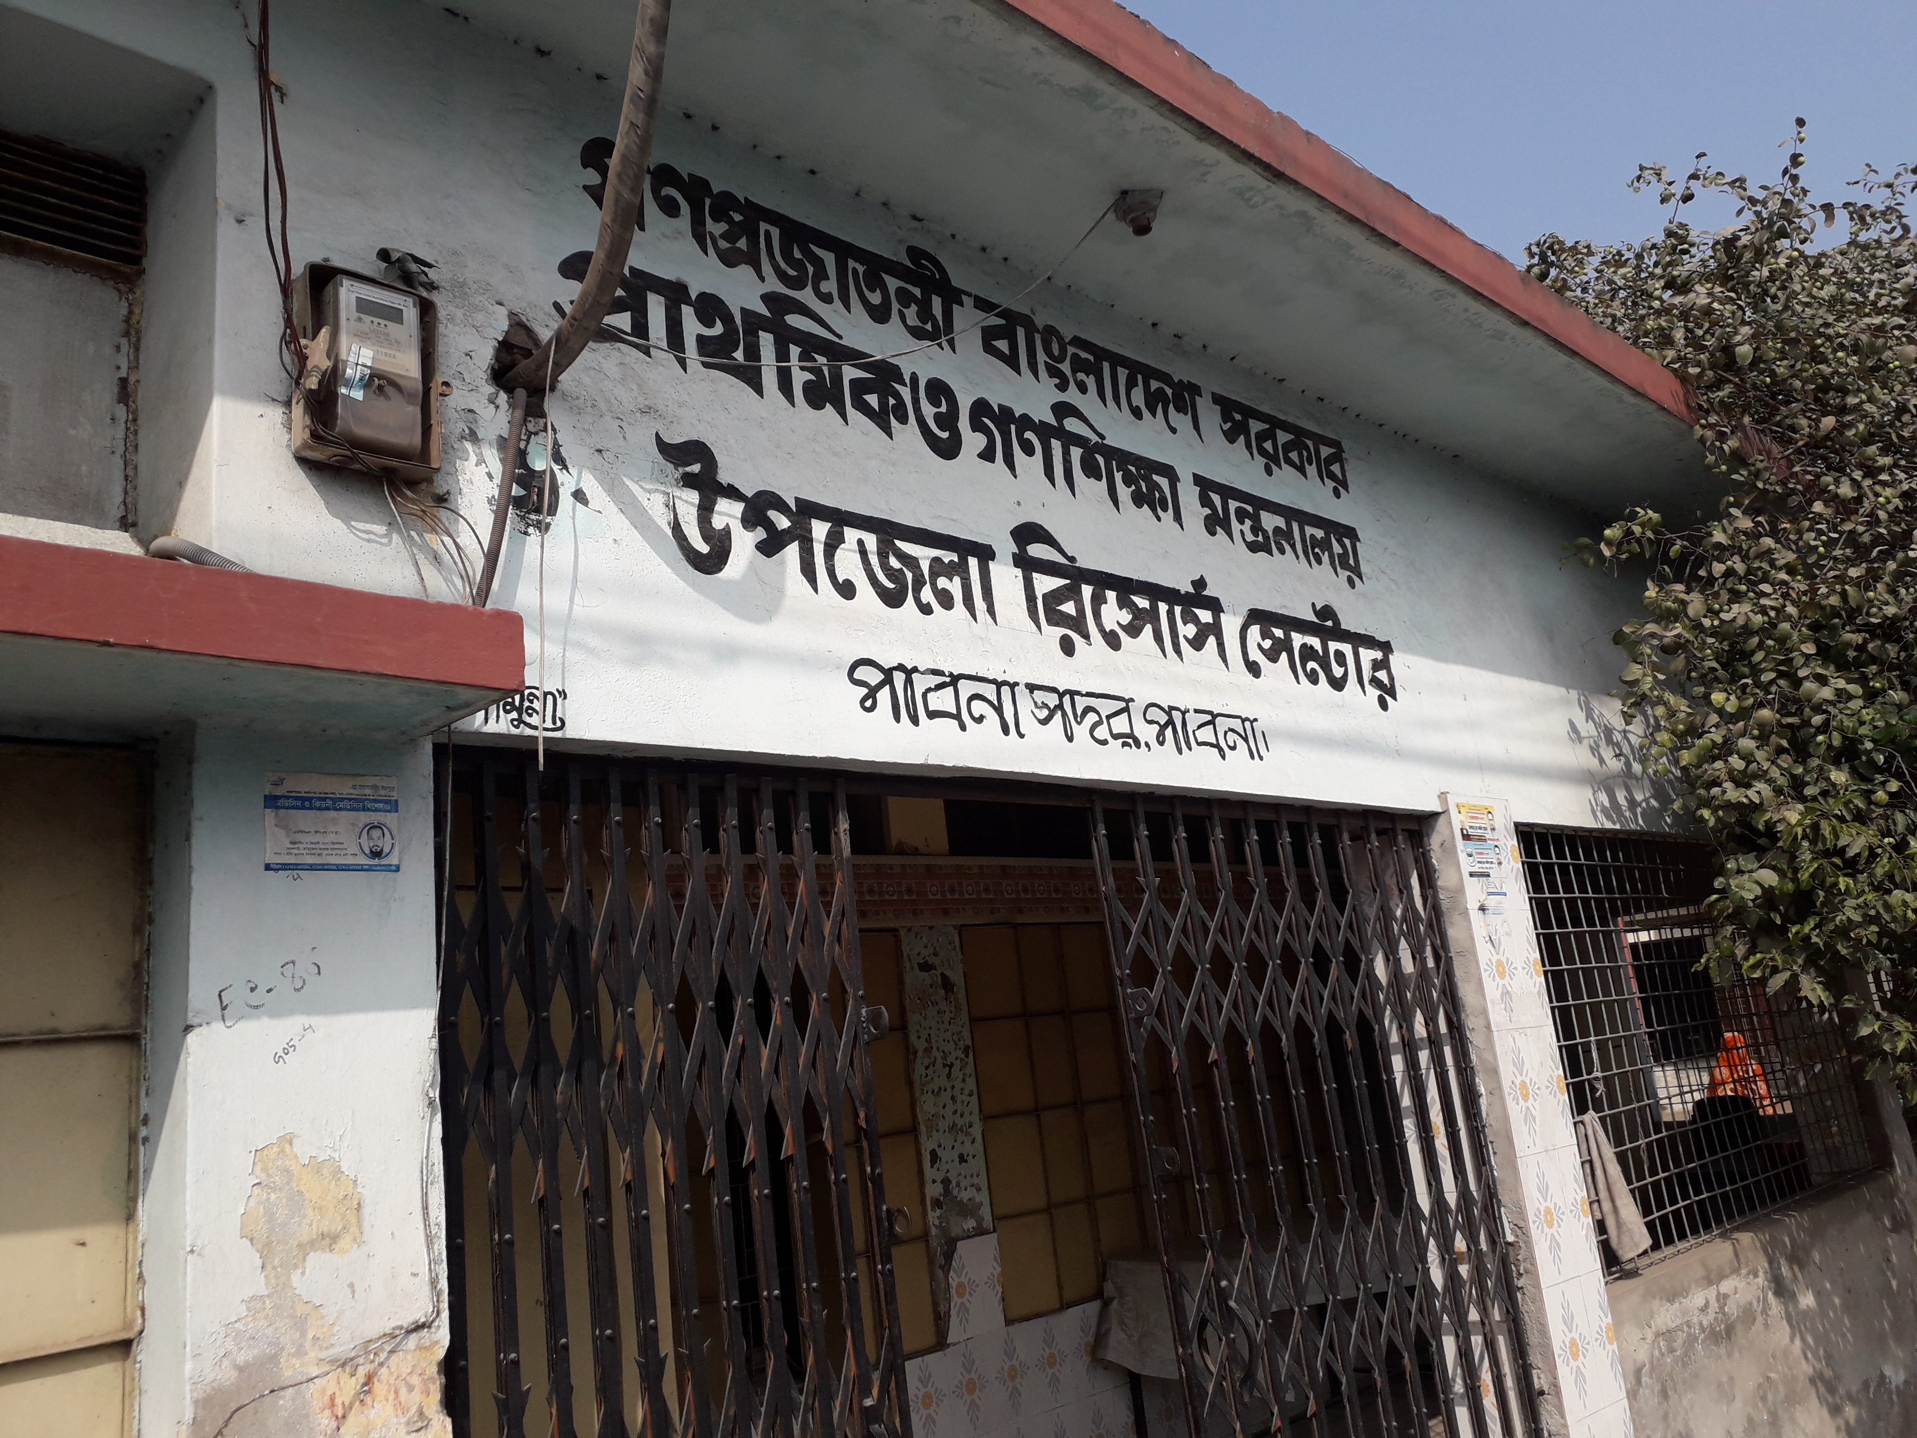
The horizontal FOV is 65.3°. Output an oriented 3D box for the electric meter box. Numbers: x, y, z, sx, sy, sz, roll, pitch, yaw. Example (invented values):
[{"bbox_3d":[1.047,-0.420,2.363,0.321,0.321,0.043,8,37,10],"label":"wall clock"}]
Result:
[{"bbox_3d":[-0.774,-0.455,1.976,0.180,0.248,0.062,7,-19,-44],"label":"electric meter box"}]

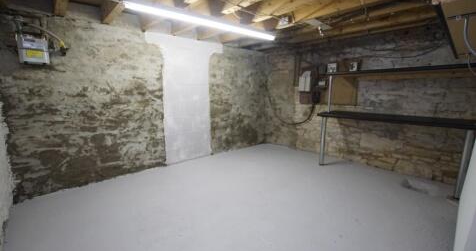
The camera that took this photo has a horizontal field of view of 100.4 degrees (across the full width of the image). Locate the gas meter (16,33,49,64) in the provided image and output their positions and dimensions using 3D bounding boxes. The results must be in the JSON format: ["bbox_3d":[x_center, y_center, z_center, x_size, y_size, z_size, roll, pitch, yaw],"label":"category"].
[{"bbox_3d":[-1.807,-0.671,1.761,0.190,0.230,0.155,-8,12,-38],"label":"gas meter"}]

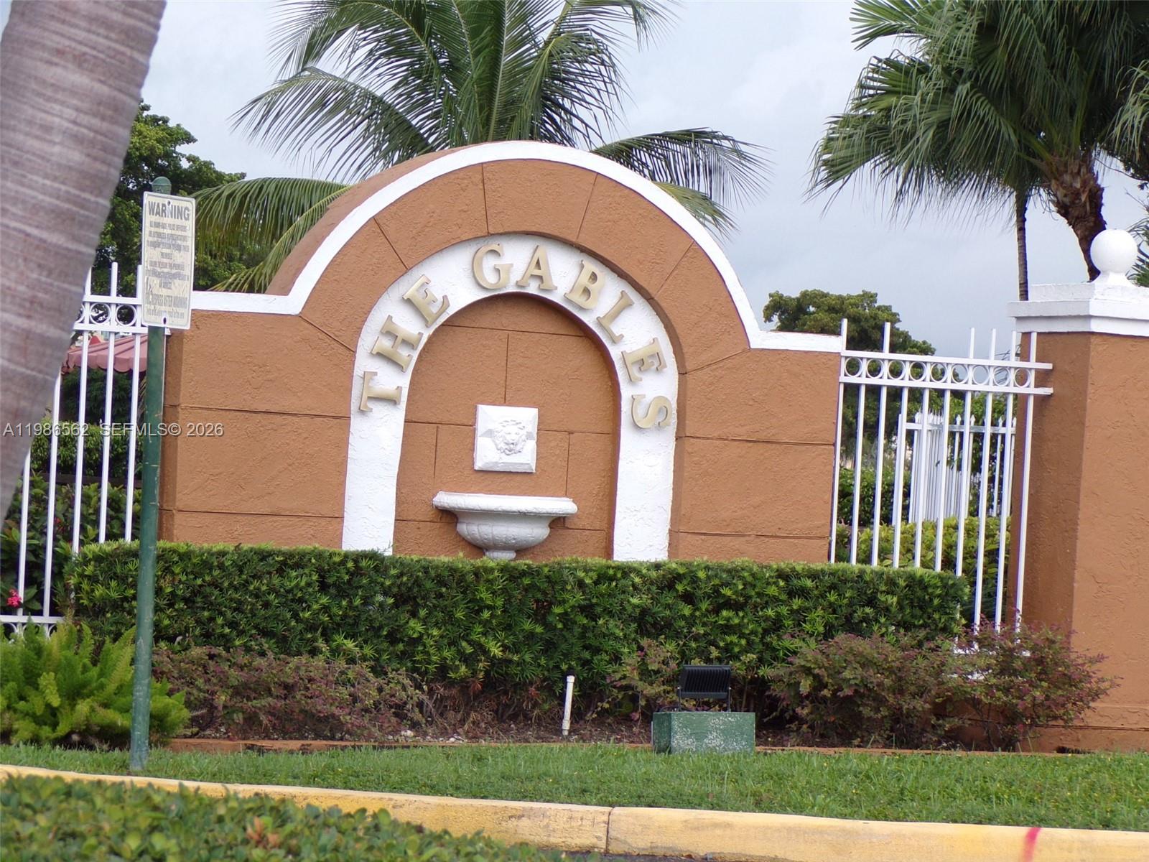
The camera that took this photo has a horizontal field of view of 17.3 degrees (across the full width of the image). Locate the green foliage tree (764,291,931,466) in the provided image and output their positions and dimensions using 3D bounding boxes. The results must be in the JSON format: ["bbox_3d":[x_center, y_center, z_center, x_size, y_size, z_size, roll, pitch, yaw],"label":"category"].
[{"bbox_3d":[4.484,-0.201,61.987,3.100,4.236,3.100,3,0,0],"label":"green foliage tree"}]

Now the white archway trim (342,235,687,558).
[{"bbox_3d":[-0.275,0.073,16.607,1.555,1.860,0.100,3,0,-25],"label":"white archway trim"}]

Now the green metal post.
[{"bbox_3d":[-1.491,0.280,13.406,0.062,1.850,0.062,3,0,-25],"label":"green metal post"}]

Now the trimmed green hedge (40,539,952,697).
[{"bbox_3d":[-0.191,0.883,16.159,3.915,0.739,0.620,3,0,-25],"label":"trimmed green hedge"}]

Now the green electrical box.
[{"bbox_3d":[0.540,1.292,16.030,0.397,0.194,0.194,3,0,-25],"label":"green electrical box"}]

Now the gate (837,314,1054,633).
[{"bbox_3d":[1.709,0.343,17.646,1.139,1.651,0.050,3,0,-25],"label":"gate"}]

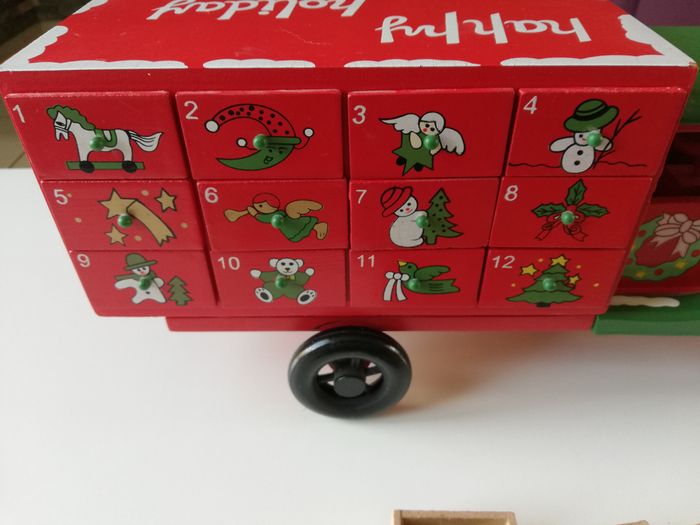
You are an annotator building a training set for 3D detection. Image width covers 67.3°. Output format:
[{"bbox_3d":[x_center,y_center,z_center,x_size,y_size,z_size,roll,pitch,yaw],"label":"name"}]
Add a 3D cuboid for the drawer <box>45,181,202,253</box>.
[{"bbox_3d":[-0.087,-0.033,0.225,0.055,0.032,0.055,0,38,0],"label":"drawer"}]

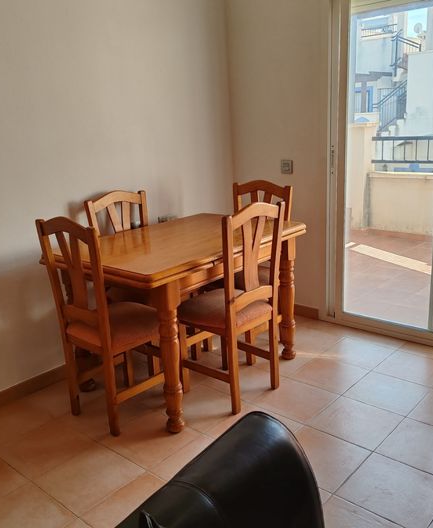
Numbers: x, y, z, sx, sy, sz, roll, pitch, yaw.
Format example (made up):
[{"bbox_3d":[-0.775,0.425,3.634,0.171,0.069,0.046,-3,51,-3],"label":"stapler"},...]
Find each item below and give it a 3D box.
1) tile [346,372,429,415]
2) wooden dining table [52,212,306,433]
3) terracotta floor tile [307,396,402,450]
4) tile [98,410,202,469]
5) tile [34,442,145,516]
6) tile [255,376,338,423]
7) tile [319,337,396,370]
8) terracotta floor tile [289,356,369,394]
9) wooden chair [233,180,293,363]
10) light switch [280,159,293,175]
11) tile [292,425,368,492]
[{"bbox_3d":[0.861,0.648,2.764,0.330,0.010,0.330,11,21,40],"label":"tile"},{"bbox_3d":[-0.161,0.235,2.963,0.789,0.763,1.199,11,21,40],"label":"wooden dining table"},{"bbox_3d":[0.643,0.731,2.532,0.330,0.010,0.330,11,21,40],"label":"terracotta floor tile"},{"bbox_3d":[-0.295,0.787,2.472,0.330,0.010,0.330,11,21,40],"label":"tile"},{"bbox_3d":[-0.521,0.866,2.241,0.330,0.010,0.330,11,21,40],"label":"tile"},{"bbox_3d":[0.392,0.677,2.737,0.330,0.010,0.330,11,21,40],"label":"tile"},{"bbox_3d":[0.831,0.526,3.227,0.330,0.010,0.330,11,21,40],"label":"tile"},{"bbox_3d":[0.611,0.604,2.987,0.330,0.010,0.330,11,21,40],"label":"terracotta floor tile"},{"bbox_3d":[0.167,0.034,3.196,0.425,0.985,0.425,9,20,36],"label":"wooden chair"},{"bbox_3d":[0.469,-0.640,3.642,0.082,0.086,0.017,11,21,40],"label":"light switch"},{"bbox_3d":[0.423,0.808,2.291,0.330,0.010,0.330,11,21,40],"label":"tile"}]

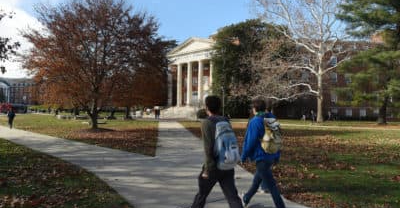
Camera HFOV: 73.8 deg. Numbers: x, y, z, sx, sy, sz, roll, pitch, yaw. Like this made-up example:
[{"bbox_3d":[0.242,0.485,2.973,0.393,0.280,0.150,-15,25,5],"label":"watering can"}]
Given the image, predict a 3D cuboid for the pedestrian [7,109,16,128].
[{"bbox_3d":[-15.050,1.140,21.300,0.480,1.700,0.550,-1,-2,41],"label":"pedestrian"}]

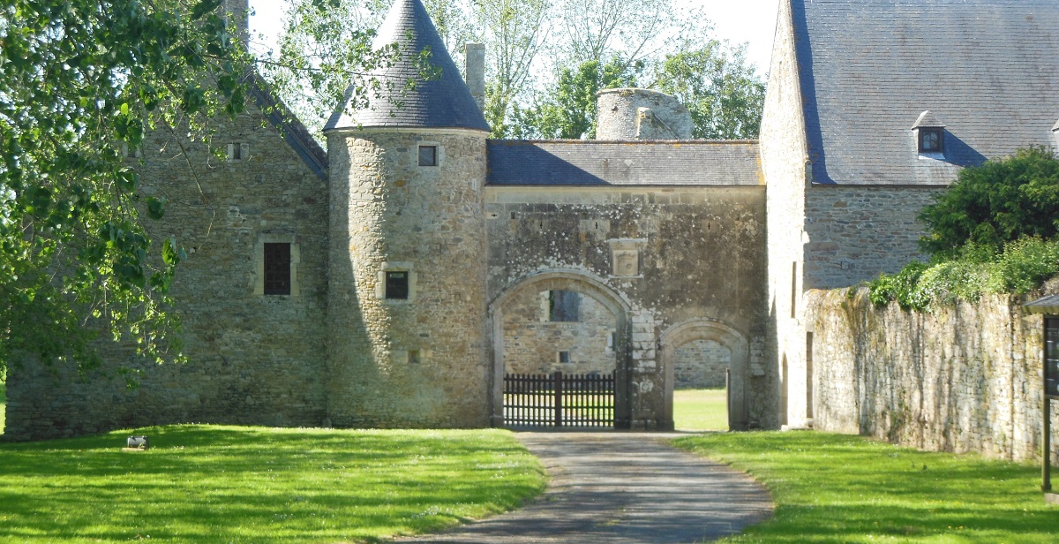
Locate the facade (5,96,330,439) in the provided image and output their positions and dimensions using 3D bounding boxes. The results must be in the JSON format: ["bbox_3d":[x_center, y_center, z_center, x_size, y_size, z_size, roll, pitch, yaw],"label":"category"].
[{"bbox_3d":[-8.701,-0.365,64.344,7.720,8.768,1.000,0,-2,-7],"label":"facade"}]

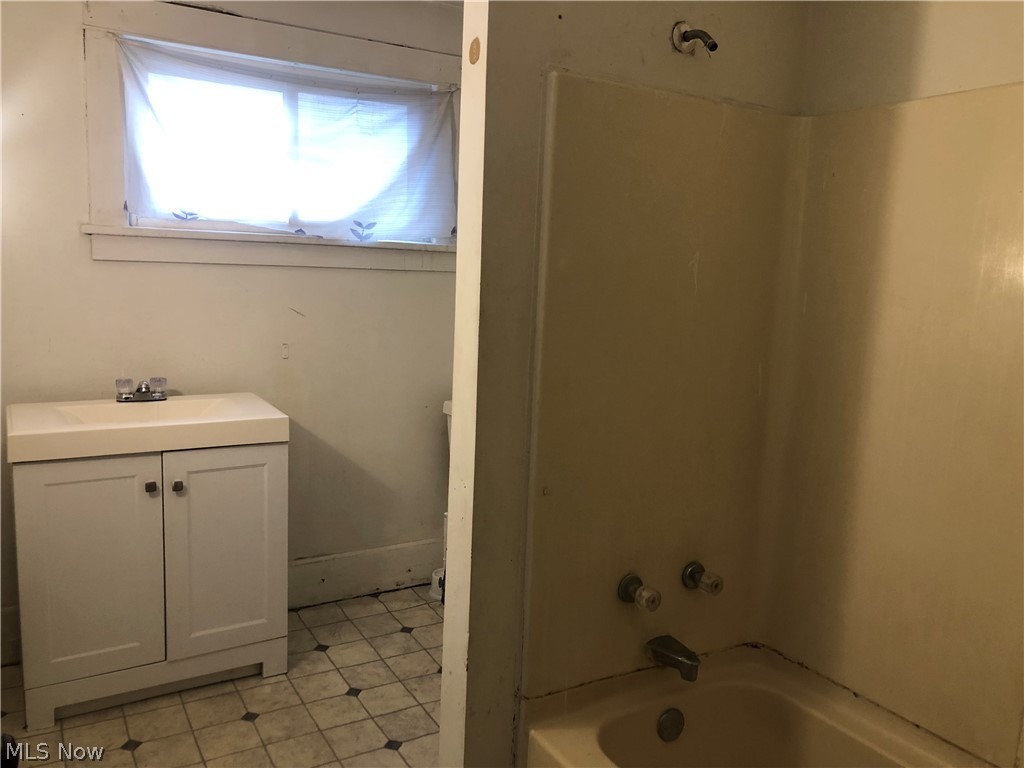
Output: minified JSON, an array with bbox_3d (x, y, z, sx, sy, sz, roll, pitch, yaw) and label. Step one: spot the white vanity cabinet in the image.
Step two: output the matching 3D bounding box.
[{"bbox_3d":[-1.184,0.562,2.741,0.760,0.801,0.467,-3,10,-30],"label":"white vanity cabinet"}]

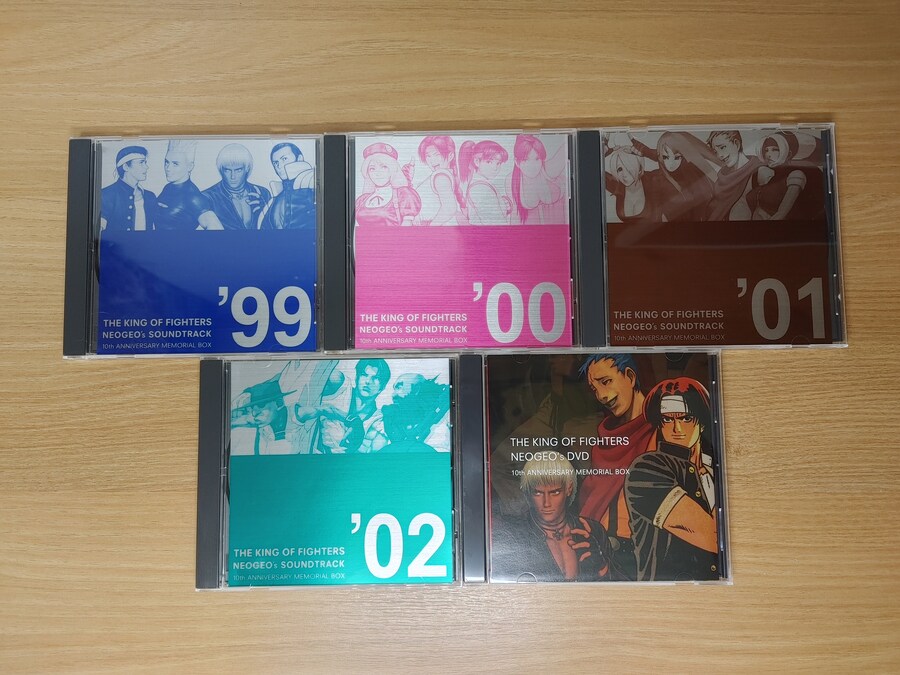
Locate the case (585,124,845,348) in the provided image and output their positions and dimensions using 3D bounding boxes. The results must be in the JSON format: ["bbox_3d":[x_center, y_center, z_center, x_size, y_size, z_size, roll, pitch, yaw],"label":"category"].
[{"bbox_3d":[0.143,-0.056,0.377,0.142,0.010,0.125,-1,86,1],"label":"case"}]

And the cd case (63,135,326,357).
[{"bbox_3d":[-0.142,-0.051,0.381,0.142,0.010,0.125,-1,86,1],"label":"cd case"}]

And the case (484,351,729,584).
[{"bbox_3d":[0.077,0.070,0.369,0.142,0.010,0.125,-1,86,1],"label":"case"}]

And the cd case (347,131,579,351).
[{"bbox_3d":[0.001,-0.053,0.379,0.142,0.010,0.125,-1,86,1],"label":"cd case"}]

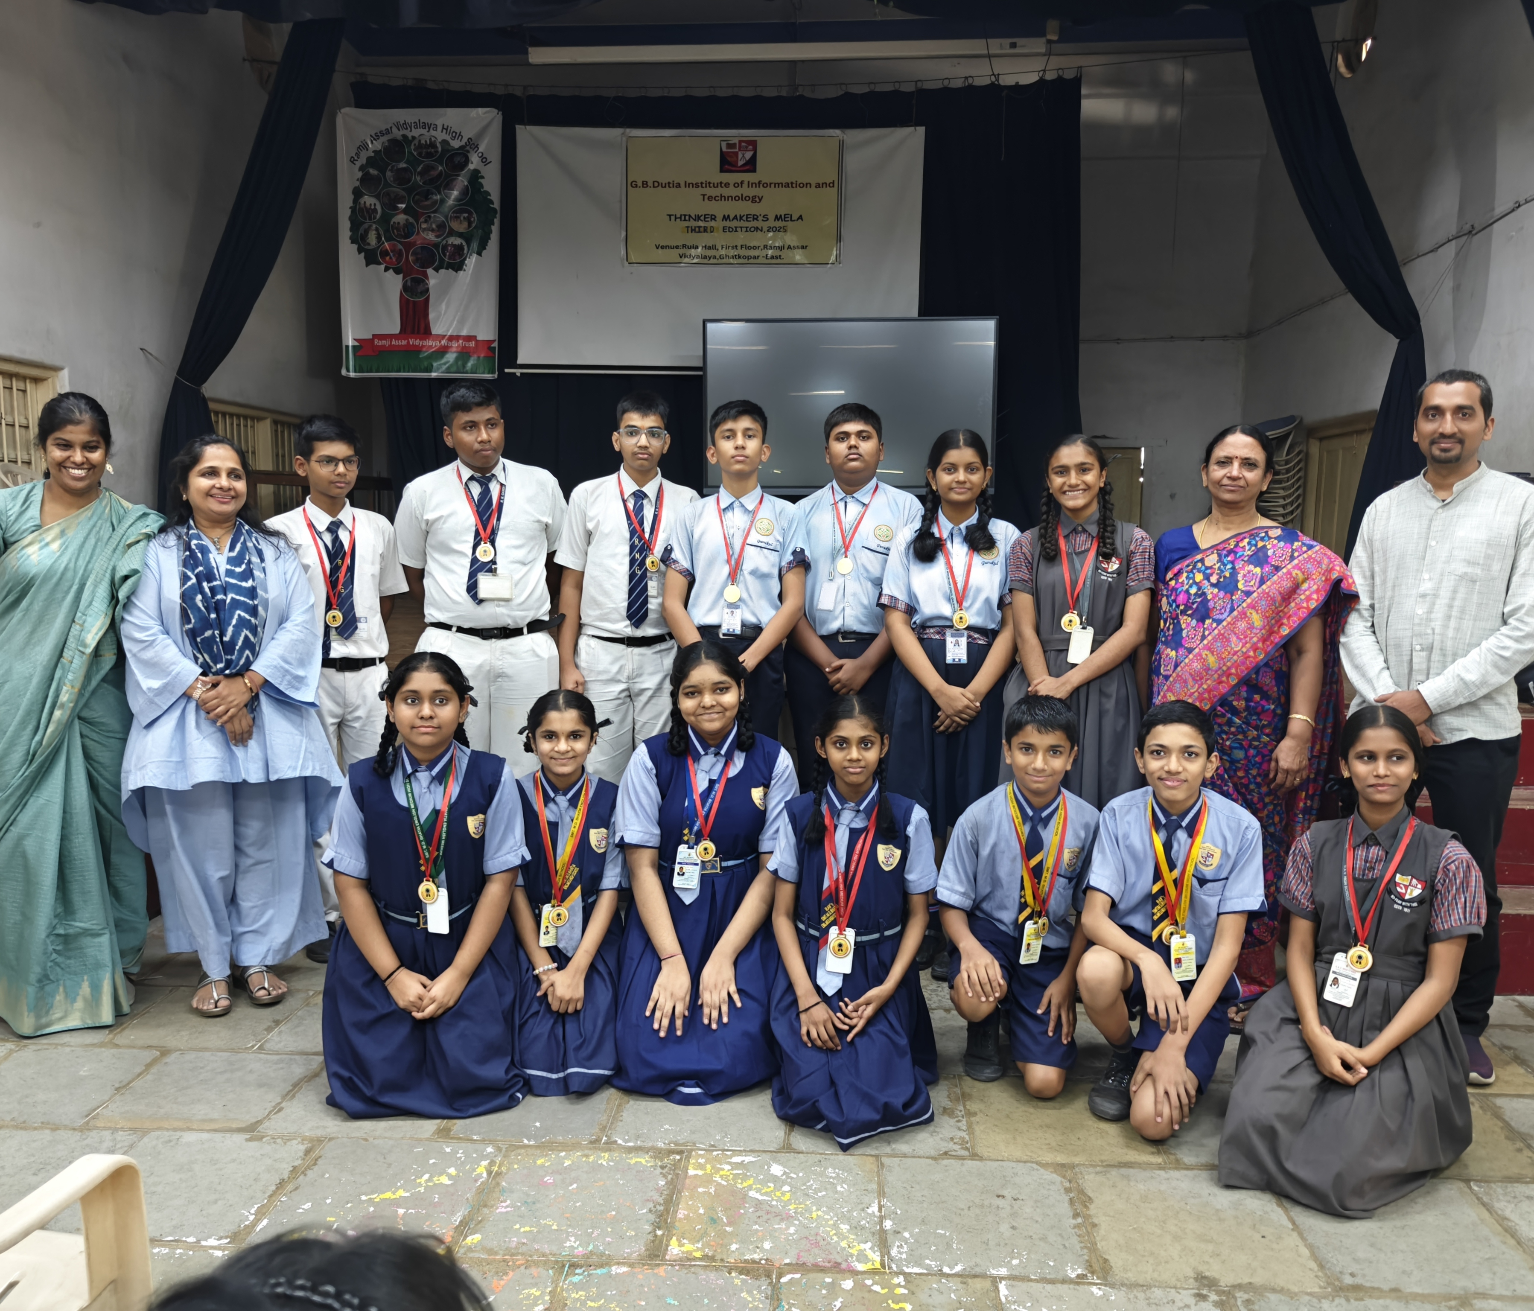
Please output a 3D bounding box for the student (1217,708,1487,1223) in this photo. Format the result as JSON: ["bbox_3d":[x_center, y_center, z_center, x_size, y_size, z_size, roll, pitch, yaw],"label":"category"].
[{"bbox_3d":[1.245,0.576,2.476,0.470,0.939,0.560,4,8,26],"label":"student"}]

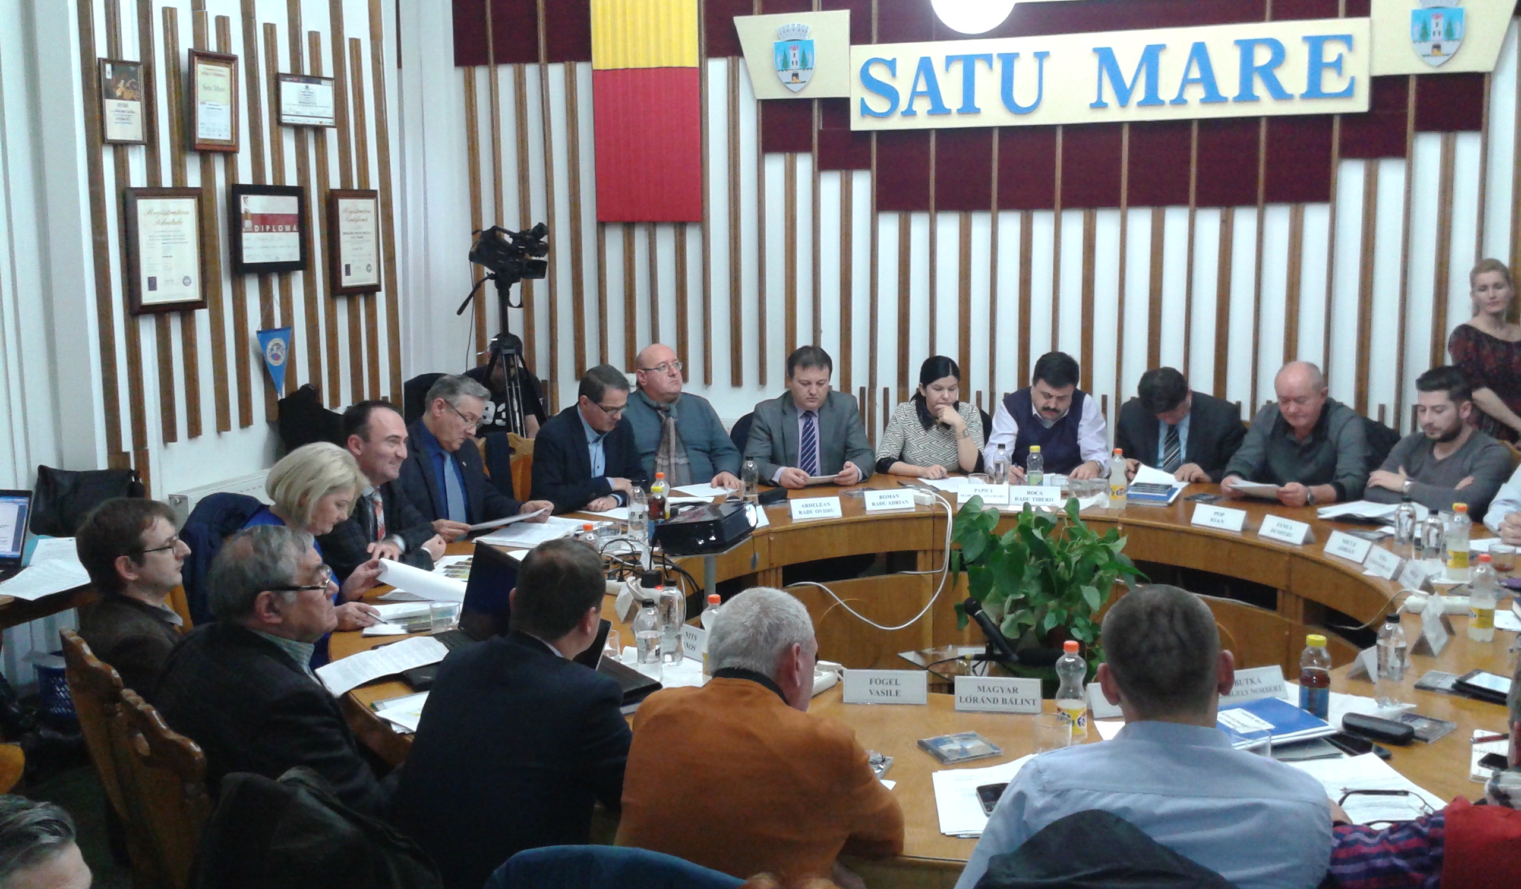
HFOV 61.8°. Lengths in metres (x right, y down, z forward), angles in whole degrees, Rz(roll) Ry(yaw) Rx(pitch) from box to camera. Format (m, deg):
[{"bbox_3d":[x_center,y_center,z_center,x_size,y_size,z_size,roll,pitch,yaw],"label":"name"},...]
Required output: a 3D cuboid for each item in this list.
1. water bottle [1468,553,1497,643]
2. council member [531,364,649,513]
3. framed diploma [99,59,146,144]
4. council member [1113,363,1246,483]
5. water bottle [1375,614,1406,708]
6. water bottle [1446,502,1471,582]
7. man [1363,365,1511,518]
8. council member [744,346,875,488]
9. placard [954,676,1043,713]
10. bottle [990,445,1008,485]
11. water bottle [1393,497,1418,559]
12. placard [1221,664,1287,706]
[{"bbox_3d":[1.980,0.419,3.496,0.070,0.240,0.070,-1,8,0],"label":"water bottle"},{"bbox_3d":[-0.691,0.361,5.582,0.550,1.320,0.750,-7,10,-38],"label":"council member"},{"bbox_3d":[-2.586,-1.387,5.150,0.025,0.335,0.225,2,10,20],"label":"framed diploma"},{"bbox_3d":[1.807,0.294,5.660,0.580,1.270,0.750,4,11,26],"label":"council member"},{"bbox_3d":[1.493,0.512,3.010,0.066,0.220,0.066,-1,10,0],"label":"water bottle"},{"bbox_3d":[2.204,0.308,4.010,0.068,0.235,0.068,-1,10,0],"label":"water bottle"},{"bbox_3d":[2.637,0.359,5.048,0.570,1.325,0.750,9,13,44],"label":"man"},{"bbox_3d":[0.273,0.243,6.179,0.600,1.360,0.750,-2,8,-6],"label":"council member"},{"bbox_3d":[0.567,0.595,3.039,0.207,0.075,0.065,0,10,6],"label":"placard"},{"bbox_3d":[1.019,0.115,5.409,0.068,0.225,0.068,-1,10,0],"label":"bottle"},{"bbox_3d":[2.266,0.291,4.467,0.068,0.208,0.068,-1,8,0],"label":"water bottle"},{"bbox_3d":[1.174,0.581,3.086,0.207,0.072,0.065,-3,10,-13],"label":"placard"}]

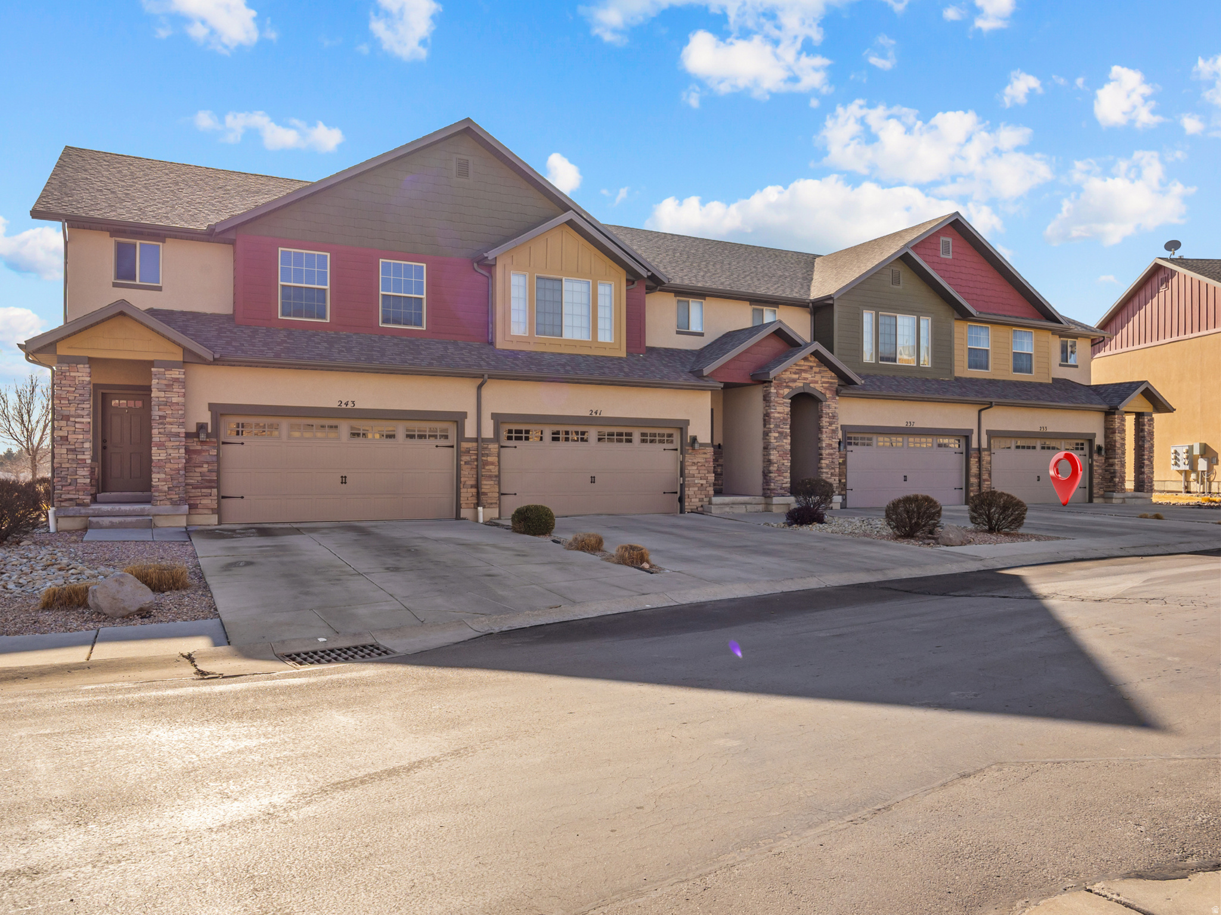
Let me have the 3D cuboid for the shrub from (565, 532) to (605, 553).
[{"bbox_3d":[-0.447,1.447,15.638,0.683,0.325,0.615,1,-1,-27],"label":"shrub"}]

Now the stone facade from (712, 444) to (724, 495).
[{"bbox_3d":[2.999,0.376,25.691,0.370,1.320,0.160,1,-1,-28],"label":"stone facade"}]

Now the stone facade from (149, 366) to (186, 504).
[{"bbox_3d":[-8.453,-0.380,17.527,0.595,2.608,0.502,1,-1,-27],"label":"stone facade"}]

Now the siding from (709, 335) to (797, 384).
[{"bbox_3d":[3.816,-2.666,24.584,2.845,1.410,0.101,1,-1,-27],"label":"siding"}]

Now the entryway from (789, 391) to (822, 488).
[{"bbox_3d":[5.129,-0.348,24.815,1.024,2.783,0.452,1,-1,-27],"label":"entryway"}]

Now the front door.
[{"bbox_3d":[-10.015,-0.296,19.012,0.917,2.034,0.100,1,-1,-27],"label":"front door"}]

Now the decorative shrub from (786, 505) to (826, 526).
[{"bbox_3d":[4.509,1.345,21.200,0.906,0.450,0.850,0,-1,0],"label":"decorative shrub"}]

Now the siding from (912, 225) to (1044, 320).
[{"bbox_3d":[12.461,-6.249,30.910,6.406,2.778,0.101,1,-1,-27],"label":"siding"}]

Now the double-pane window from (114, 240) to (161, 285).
[{"bbox_3d":[-9.810,-4.060,19.072,0.900,0.890,0.100,1,-1,-28],"label":"double-pane window"}]

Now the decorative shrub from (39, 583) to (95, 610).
[{"bbox_3d":[-6.198,1.592,10.500,0.583,0.290,0.500,1,-1,-30],"label":"decorative shrub"}]

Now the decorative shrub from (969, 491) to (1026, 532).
[{"bbox_3d":[8.773,1.217,20.800,1.298,0.919,1.300,1,-1,-28],"label":"decorative shrub"}]

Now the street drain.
[{"bbox_3d":[-2.433,1.804,8.222,0.925,0.101,0.563,1,-1,-35],"label":"street drain"}]

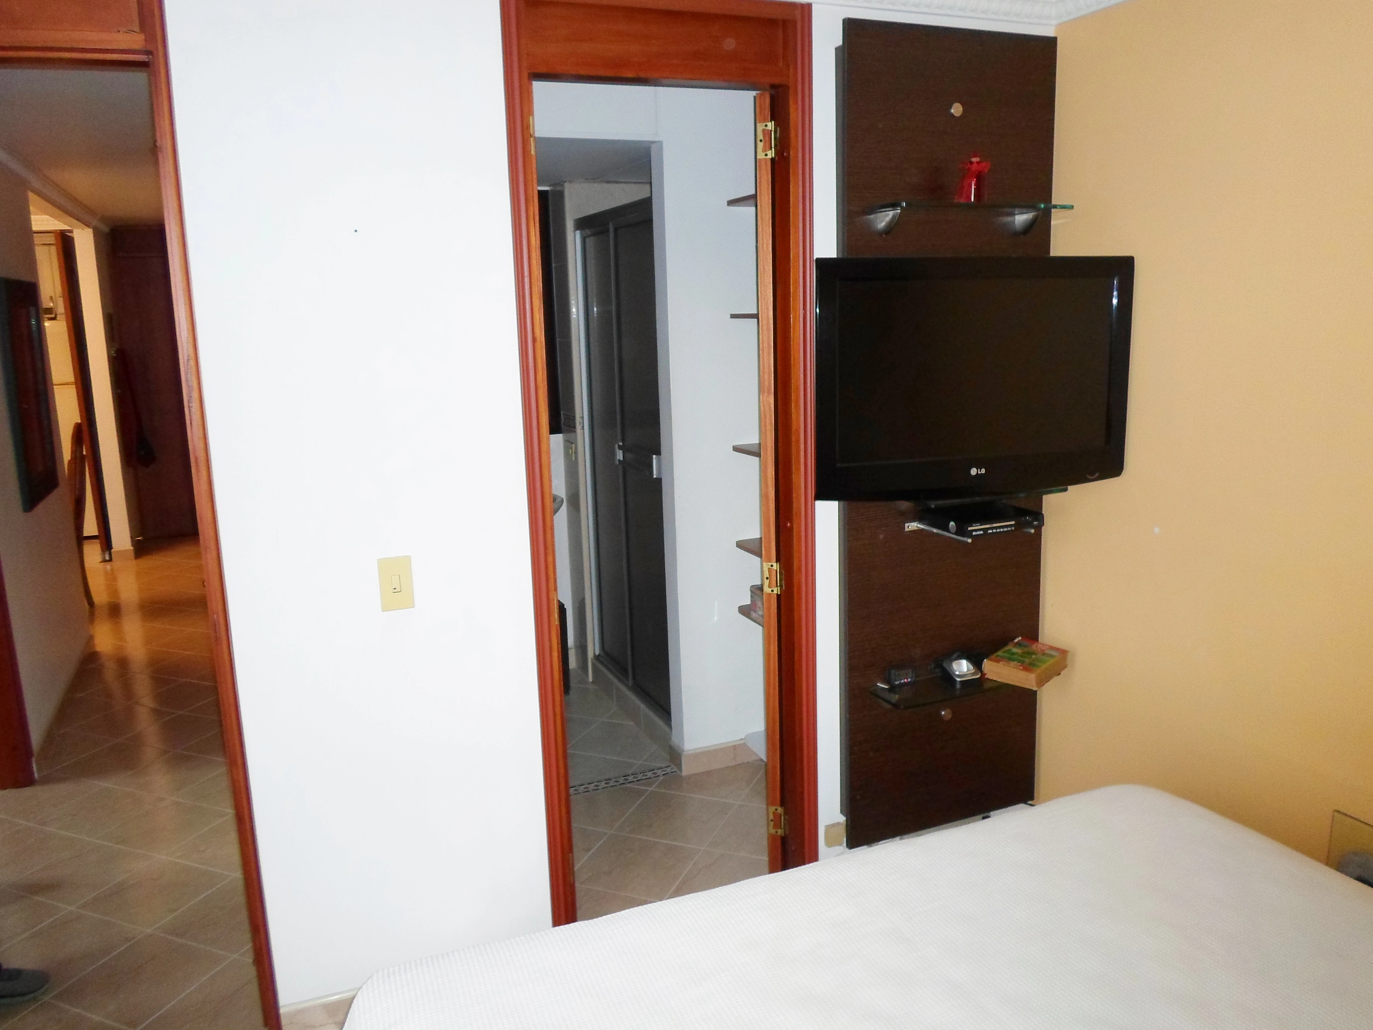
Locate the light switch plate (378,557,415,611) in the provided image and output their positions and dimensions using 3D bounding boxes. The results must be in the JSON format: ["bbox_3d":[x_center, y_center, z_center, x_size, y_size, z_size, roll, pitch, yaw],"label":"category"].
[{"bbox_3d":[-0.637,0.152,2.179,0.069,0.117,0.011,-5,11,-20],"label":"light switch plate"}]

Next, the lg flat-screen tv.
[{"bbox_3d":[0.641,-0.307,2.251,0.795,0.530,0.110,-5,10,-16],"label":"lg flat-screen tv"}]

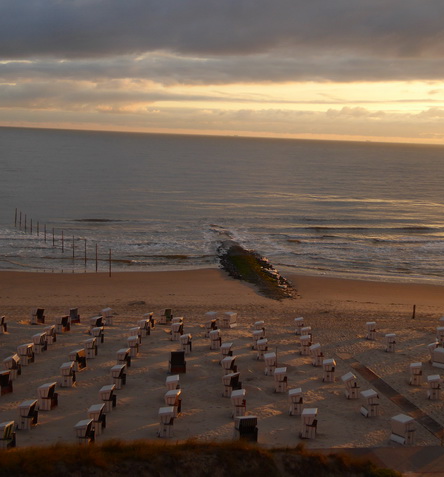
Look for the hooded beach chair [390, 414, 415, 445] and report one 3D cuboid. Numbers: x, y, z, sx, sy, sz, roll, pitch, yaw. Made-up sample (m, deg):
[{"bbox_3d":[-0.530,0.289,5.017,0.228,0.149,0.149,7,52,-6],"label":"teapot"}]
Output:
[{"bbox_3d":[11.948,12.593,53.365,1.000,1.650,1.170,-2,9,-32],"label":"hooded beach chair"}]

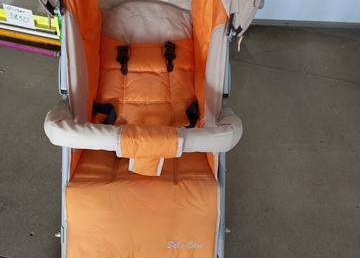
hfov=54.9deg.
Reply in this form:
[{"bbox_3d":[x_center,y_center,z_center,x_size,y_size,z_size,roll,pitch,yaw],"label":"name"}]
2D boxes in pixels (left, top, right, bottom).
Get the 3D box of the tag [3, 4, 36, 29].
[{"bbox_3d":[-0.915,-0.641,1.980,0.186,0.110,0.004,16,45,9],"label":"tag"}]

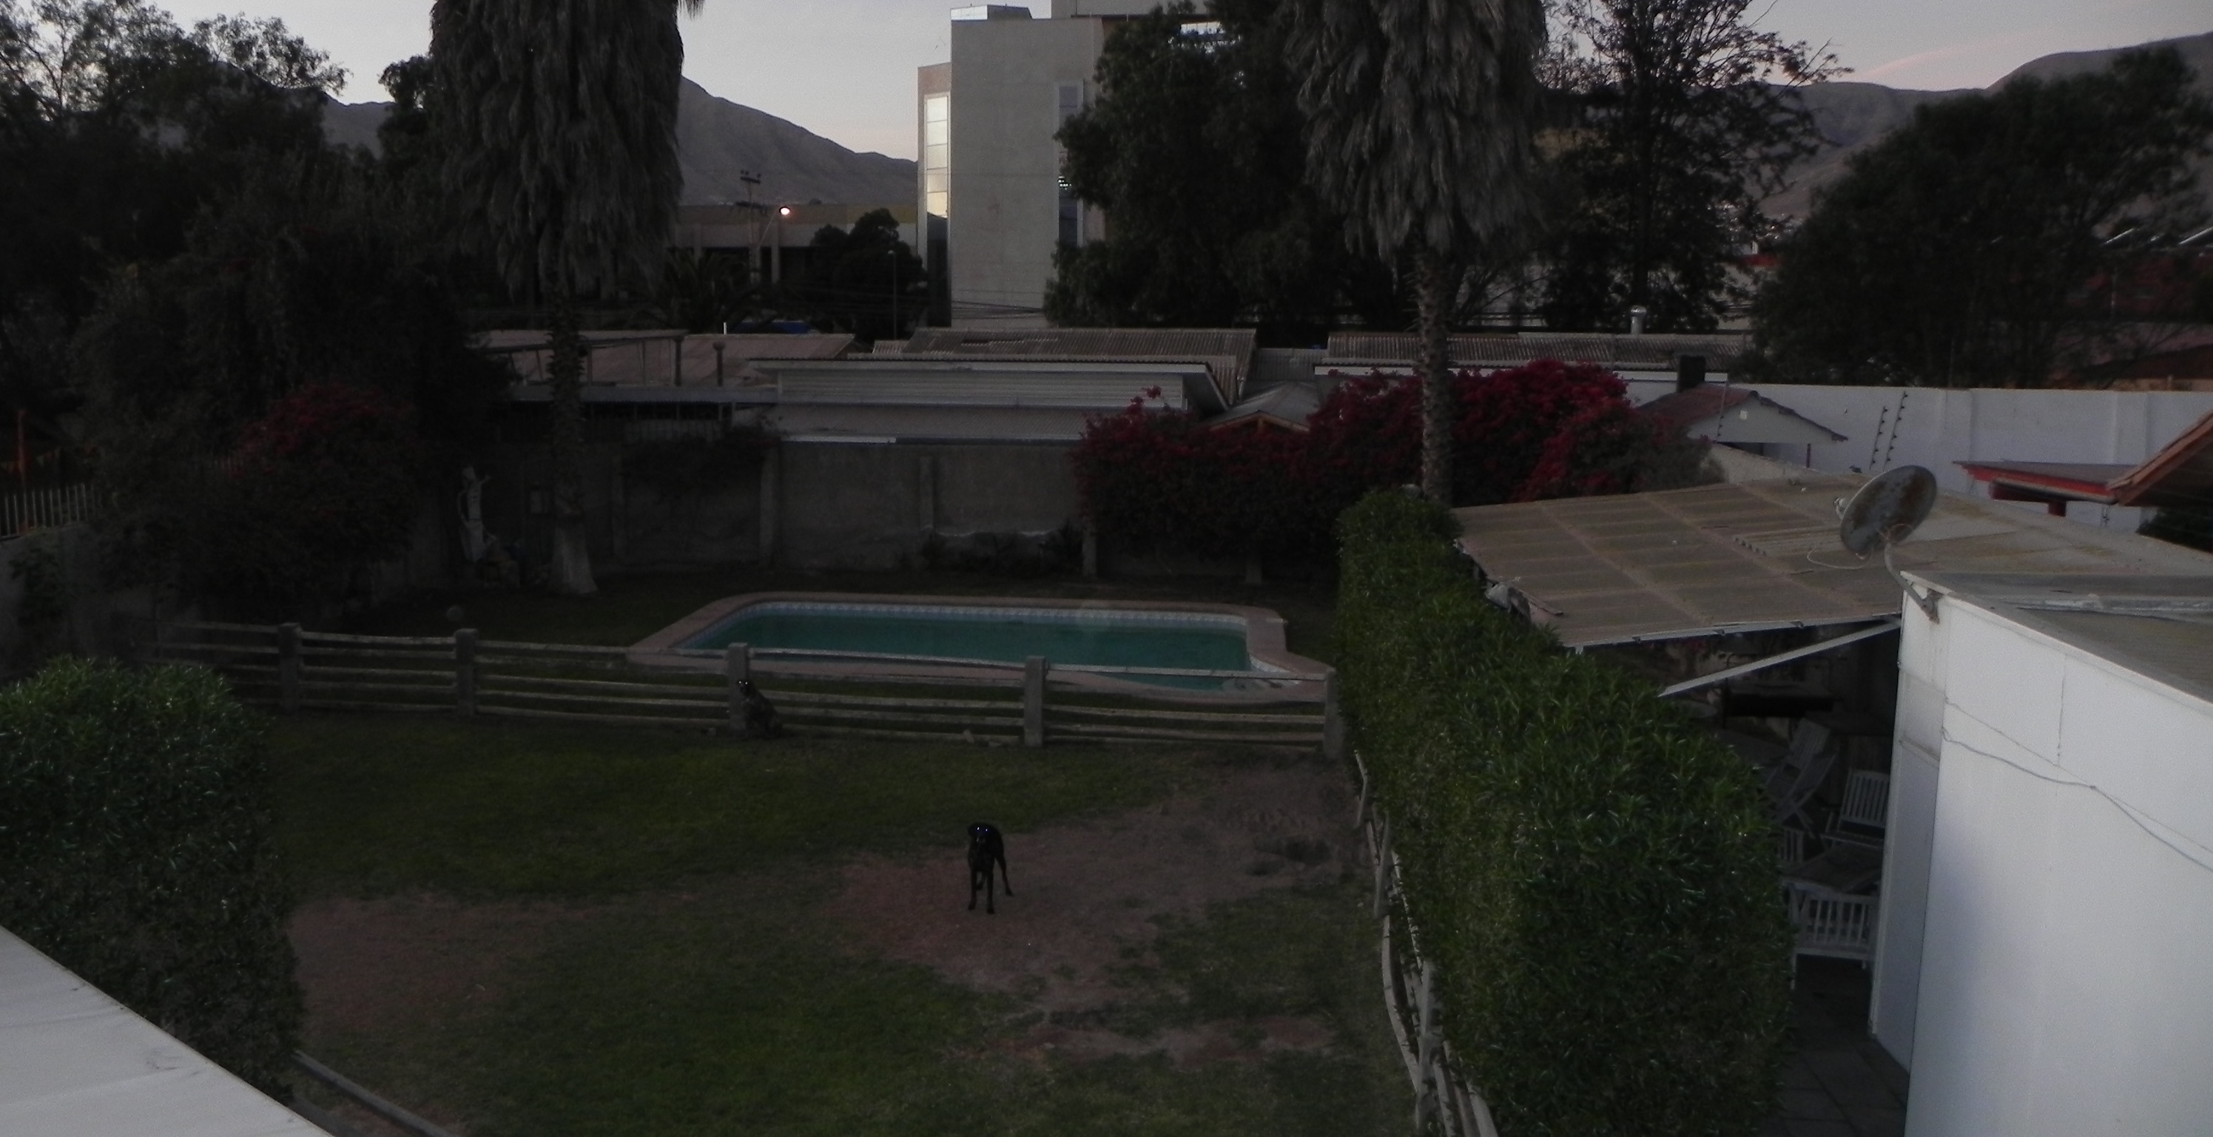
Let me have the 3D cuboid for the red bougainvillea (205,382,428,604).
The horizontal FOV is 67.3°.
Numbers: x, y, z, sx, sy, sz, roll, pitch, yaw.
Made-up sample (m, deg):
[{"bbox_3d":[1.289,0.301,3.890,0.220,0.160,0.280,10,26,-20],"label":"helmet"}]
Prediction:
[{"bbox_3d":[-12.055,-1.084,25.391,3.300,3.400,2.800,-3,9,-25],"label":"red bougainvillea"}]

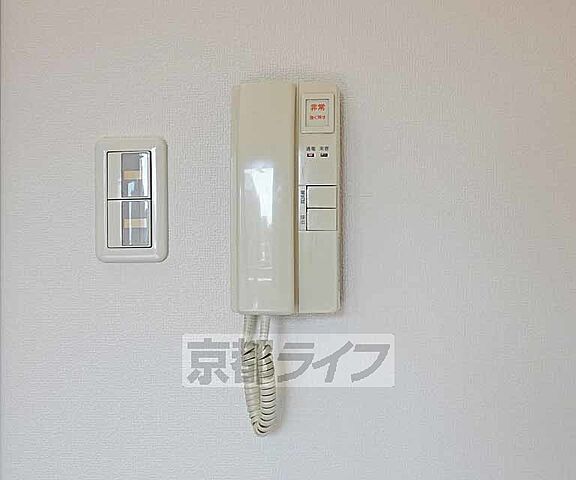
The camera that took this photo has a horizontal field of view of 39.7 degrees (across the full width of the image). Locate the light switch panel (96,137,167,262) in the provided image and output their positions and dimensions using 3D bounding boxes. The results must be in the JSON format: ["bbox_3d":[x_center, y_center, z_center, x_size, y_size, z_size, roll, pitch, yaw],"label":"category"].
[{"bbox_3d":[-0.148,-0.038,0.758,0.070,0.120,0.012,0,-1,0],"label":"light switch panel"}]

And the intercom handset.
[{"bbox_3d":[-0.001,0.016,0.735,0.102,0.330,0.060,0,-1,0],"label":"intercom handset"}]

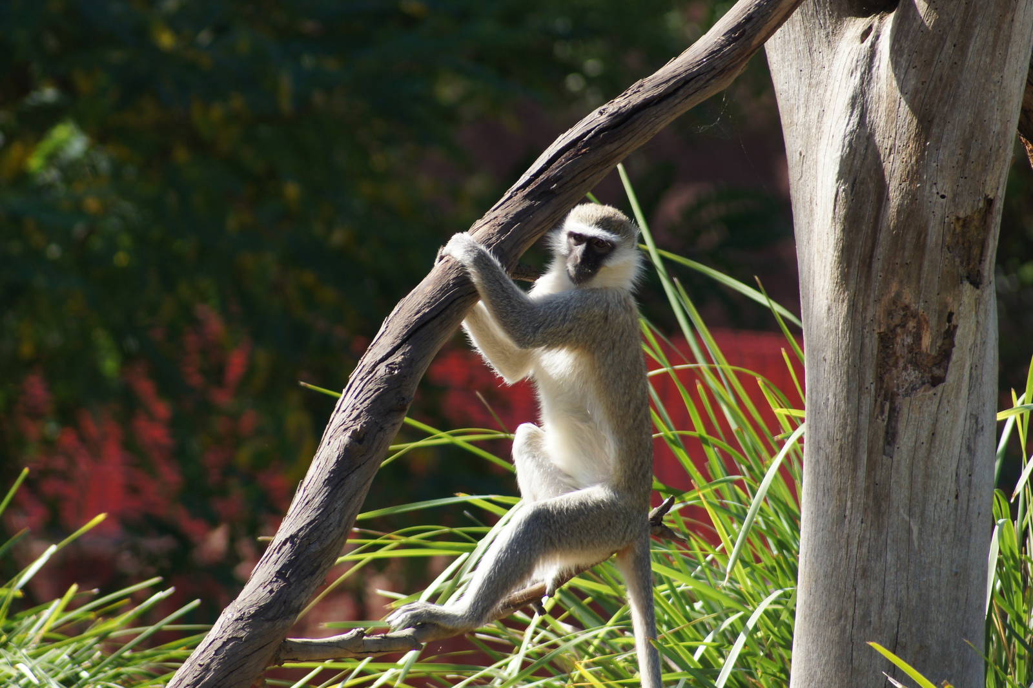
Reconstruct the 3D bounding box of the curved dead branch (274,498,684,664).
[{"bbox_3d":[-0.044,0.275,11.500,0.475,0.185,0.120,0,2,0],"label":"curved dead branch"}]

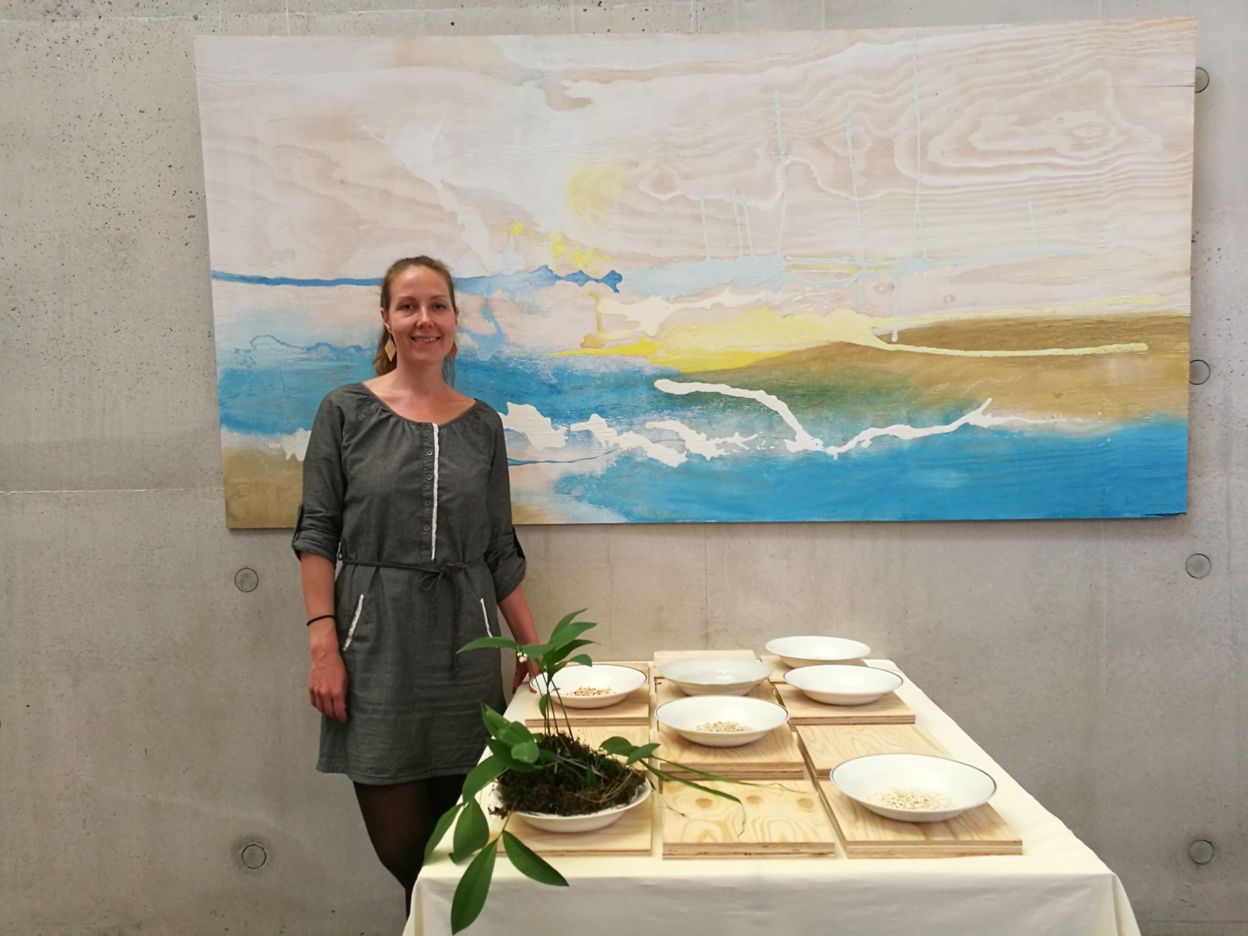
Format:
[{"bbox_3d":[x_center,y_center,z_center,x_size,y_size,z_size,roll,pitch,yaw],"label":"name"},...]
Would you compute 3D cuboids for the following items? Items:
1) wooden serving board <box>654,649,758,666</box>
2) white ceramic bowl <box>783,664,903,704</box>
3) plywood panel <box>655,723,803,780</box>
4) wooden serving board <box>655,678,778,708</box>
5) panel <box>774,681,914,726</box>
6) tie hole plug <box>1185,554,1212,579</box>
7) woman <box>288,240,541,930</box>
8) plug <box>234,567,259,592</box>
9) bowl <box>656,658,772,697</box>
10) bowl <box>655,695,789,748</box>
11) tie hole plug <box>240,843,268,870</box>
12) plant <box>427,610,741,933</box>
[{"bbox_3d":[0.181,0.451,2.196,0.220,0.031,0.220,-1,2,2],"label":"wooden serving board"},{"bbox_3d":[0.416,0.421,1.844,0.227,0.040,0.227,-1,2,2],"label":"white ceramic bowl"},{"bbox_3d":[0.172,0.469,1.623,0.220,0.029,0.220,-1,2,2],"label":"plywood panel"},{"bbox_3d":[0.177,0.462,1.933,0.220,0.024,0.220,-1,2,2],"label":"wooden serving board"},{"bbox_3d":[0.413,0.457,1.855,0.220,0.029,0.220,-1,2,2],"label":"panel"},{"bbox_3d":[1.473,0.252,2.500,0.064,0.064,0.016,-1,2,2],"label":"tie hole plug"},{"bbox_3d":[-0.447,0.382,2.130,0.540,1.680,0.310,-2,2,-14],"label":"woman"},{"bbox_3d":[-0.992,0.295,2.551,0.063,0.063,0.015,-1,2,2],"label":"plug"},{"bbox_3d":[0.184,0.427,1.942,0.229,0.047,0.229,-1,2,2],"label":"bowl"},{"bbox_3d":[0.164,0.433,1.630,0.226,0.041,0.226,-1,2,2],"label":"bowl"},{"bbox_3d":[-0.976,1.028,2.573,0.063,0.063,0.015,-1,2,2],"label":"tie hole plug"},{"bbox_3d":[-0.045,0.365,1.291,0.385,0.310,0.350,-1,2,2],"label":"plant"}]

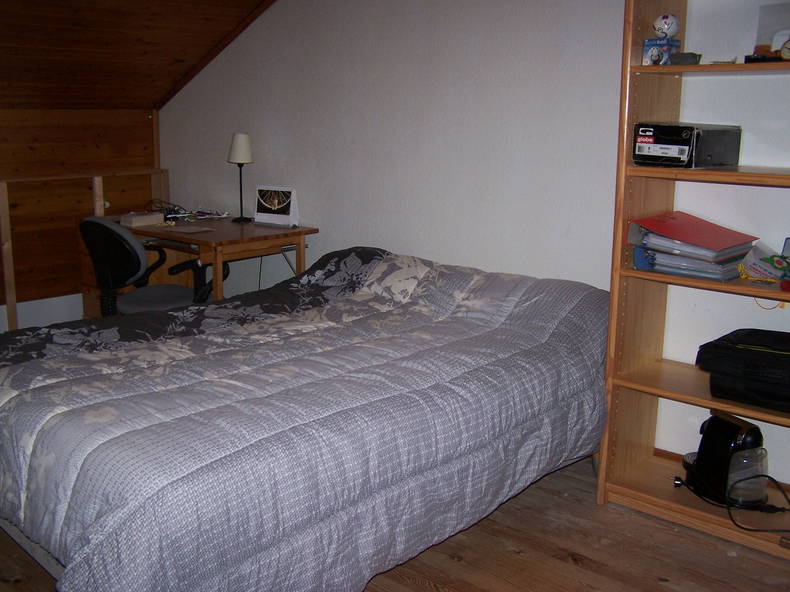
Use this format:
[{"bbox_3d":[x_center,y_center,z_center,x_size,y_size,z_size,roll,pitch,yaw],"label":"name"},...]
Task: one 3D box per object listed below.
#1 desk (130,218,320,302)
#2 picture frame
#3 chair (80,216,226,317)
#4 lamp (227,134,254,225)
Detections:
[{"bbox_3d":[-0.982,0.016,4.281,1.170,0.737,0.597,11,16,41],"label":"desk"},{"bbox_3d":[-0.571,-0.435,4.186,0.265,0.188,0.085,11,16,41],"label":"picture frame"},{"bbox_3d":[-1.047,0.040,3.878,0.580,0.855,0.625,11,16,41],"label":"chair"},{"bbox_3d":[-0.759,-0.589,4.329,0.135,0.428,0.135,0,12,0],"label":"lamp"}]

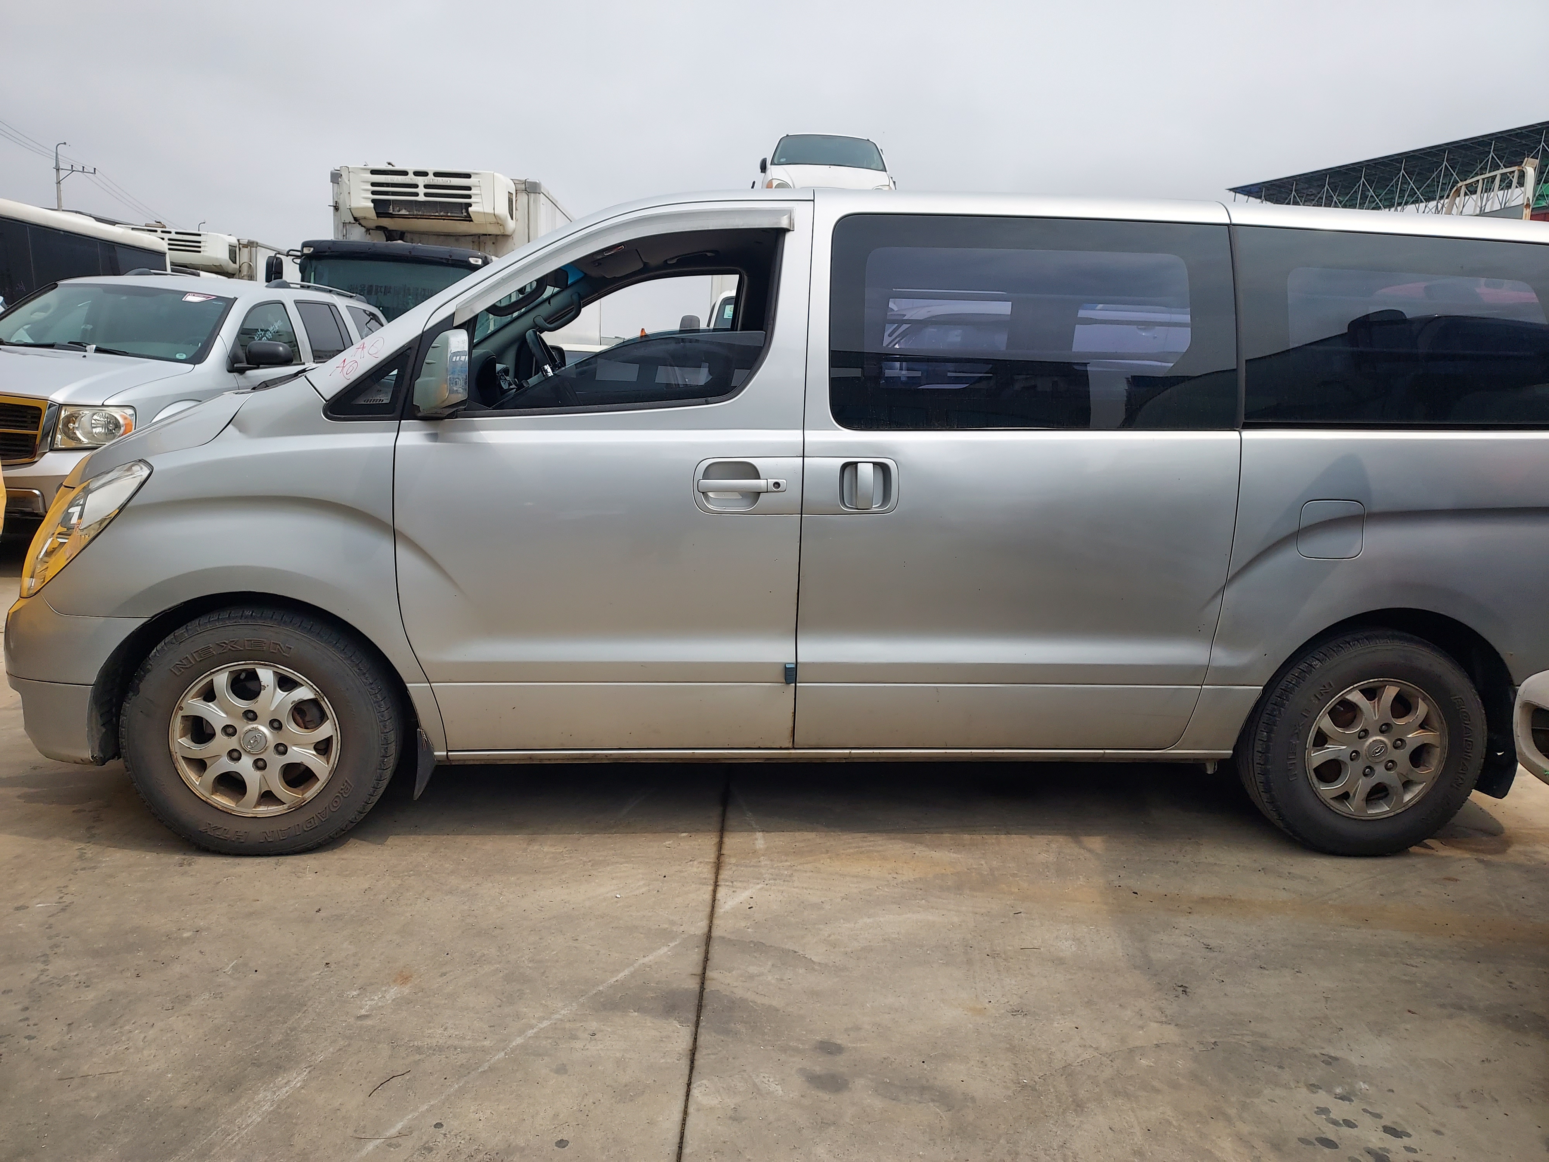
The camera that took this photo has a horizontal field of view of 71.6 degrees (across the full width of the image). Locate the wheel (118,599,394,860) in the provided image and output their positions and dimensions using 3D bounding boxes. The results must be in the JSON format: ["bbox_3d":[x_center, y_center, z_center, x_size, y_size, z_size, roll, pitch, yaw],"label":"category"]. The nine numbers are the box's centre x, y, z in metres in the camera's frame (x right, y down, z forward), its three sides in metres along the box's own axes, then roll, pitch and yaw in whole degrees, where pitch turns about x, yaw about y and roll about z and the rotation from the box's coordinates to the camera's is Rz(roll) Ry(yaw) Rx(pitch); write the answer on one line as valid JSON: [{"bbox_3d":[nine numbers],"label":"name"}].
[{"bbox_3d":[-1.400,0.403,2.978,0.700,0.690,0.220,1,10,-5],"label":"wheel"}]

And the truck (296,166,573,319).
[{"bbox_3d":[-4.102,-3.353,15.062,2.420,3.650,8.200,2,10,-3],"label":"truck"}]

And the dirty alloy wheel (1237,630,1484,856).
[{"bbox_3d":[1.785,0.476,3.283,0.700,0.690,0.220,1,10,-5],"label":"dirty alloy wheel"}]

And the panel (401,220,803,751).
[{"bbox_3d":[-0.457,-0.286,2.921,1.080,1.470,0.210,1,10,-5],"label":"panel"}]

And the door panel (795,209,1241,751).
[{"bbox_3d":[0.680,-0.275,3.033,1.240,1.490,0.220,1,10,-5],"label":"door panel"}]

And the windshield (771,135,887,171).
[{"bbox_3d":[0.695,-5.449,13.700,1.450,0.500,0.500,2,10,-3],"label":"windshield"}]

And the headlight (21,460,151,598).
[{"bbox_3d":[-1.877,-0.150,2.954,0.500,0.400,0.400,1,10,-5],"label":"headlight"}]

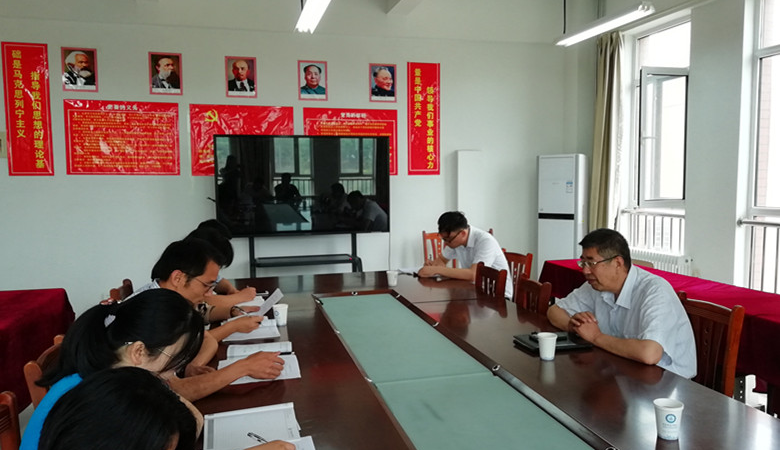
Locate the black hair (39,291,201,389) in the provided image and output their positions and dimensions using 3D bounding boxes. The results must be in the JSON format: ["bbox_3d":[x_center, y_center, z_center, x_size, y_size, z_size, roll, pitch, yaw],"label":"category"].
[{"bbox_3d":[-0.654,0.272,1.440,0.350,0.230,0.200,-1,5,-15],"label":"black hair"}]

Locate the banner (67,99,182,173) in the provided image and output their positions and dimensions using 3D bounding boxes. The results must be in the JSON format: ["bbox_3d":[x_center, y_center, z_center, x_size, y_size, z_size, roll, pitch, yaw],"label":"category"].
[{"bbox_3d":[-2.530,-0.819,5.557,1.000,0.691,0.015,-1,5,-15],"label":"banner"}]

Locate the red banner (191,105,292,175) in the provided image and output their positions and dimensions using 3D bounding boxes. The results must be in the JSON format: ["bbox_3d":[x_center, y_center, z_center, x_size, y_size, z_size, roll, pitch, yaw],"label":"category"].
[{"bbox_3d":[-1.461,-0.837,5.834,0.999,0.693,0.015,-1,5,-15],"label":"red banner"}]

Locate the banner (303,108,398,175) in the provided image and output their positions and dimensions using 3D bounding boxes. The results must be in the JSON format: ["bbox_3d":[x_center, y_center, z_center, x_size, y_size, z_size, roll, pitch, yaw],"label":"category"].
[{"bbox_3d":[-0.398,-0.864,6.109,0.999,0.686,0.015,-1,5,-15],"label":"banner"}]

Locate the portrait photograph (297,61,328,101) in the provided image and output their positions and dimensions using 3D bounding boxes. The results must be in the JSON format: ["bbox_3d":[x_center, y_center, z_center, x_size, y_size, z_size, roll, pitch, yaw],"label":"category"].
[{"bbox_3d":[-0.754,-1.428,5.793,0.292,0.383,0.015,-1,5,-15],"label":"portrait photograph"}]

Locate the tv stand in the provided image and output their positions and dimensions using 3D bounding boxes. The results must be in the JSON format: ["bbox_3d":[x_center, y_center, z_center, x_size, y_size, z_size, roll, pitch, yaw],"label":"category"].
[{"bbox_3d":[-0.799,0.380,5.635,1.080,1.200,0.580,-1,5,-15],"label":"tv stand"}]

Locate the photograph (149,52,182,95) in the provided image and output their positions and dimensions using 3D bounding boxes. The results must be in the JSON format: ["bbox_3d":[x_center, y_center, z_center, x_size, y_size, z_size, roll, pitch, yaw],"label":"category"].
[{"bbox_3d":[-2.083,-1.407,5.443,0.292,0.383,0.015,-1,5,-15],"label":"photograph"}]

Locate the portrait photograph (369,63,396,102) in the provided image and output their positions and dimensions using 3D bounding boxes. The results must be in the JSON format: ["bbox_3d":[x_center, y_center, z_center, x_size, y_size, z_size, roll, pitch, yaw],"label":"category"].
[{"bbox_3d":[-0.060,-1.447,5.975,0.292,0.383,0.015,-1,5,-15],"label":"portrait photograph"}]

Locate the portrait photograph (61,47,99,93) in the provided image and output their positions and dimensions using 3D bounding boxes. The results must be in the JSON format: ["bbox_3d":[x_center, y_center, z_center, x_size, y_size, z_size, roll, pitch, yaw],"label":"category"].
[{"bbox_3d":[-2.871,-1.435,5.416,0.291,0.395,0.015,-1,5,-15],"label":"portrait photograph"}]

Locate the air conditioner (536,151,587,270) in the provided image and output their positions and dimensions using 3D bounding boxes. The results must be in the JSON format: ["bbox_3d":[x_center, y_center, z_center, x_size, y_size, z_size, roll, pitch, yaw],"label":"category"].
[{"bbox_3d":[1.866,0.121,6.345,0.490,1.720,0.290,3,6,30],"label":"air conditioner"}]

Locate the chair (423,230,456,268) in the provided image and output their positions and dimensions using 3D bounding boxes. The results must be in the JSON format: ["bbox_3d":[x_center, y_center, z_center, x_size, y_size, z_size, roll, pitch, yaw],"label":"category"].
[{"bbox_3d":[0.598,0.544,6.153,0.430,0.920,0.500,-1,5,-15],"label":"chair"}]

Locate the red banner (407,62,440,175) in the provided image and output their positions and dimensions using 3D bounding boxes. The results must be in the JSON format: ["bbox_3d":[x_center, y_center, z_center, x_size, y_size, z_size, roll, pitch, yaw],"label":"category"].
[{"bbox_3d":[0.370,-1.137,6.287,0.364,1.193,0.015,-1,5,-15],"label":"red banner"}]

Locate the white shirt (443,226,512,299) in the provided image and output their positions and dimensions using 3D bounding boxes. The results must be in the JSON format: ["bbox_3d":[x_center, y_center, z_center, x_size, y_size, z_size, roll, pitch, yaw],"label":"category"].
[{"bbox_3d":[0.685,0.296,4.558,0.470,0.560,0.460,-2,5,-23],"label":"white shirt"}]

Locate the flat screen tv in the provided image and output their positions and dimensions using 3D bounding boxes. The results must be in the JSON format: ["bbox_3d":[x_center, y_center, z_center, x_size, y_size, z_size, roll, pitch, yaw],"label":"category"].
[{"bbox_3d":[-0.800,-0.370,5.559,1.645,0.935,0.070,-1,5,-15],"label":"flat screen tv"}]

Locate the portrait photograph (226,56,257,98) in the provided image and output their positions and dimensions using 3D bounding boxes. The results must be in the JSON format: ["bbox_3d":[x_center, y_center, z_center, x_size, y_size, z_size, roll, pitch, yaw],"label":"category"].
[{"bbox_3d":[-1.423,-1.418,5.617,0.292,0.383,0.015,-1,5,-15],"label":"portrait photograph"}]

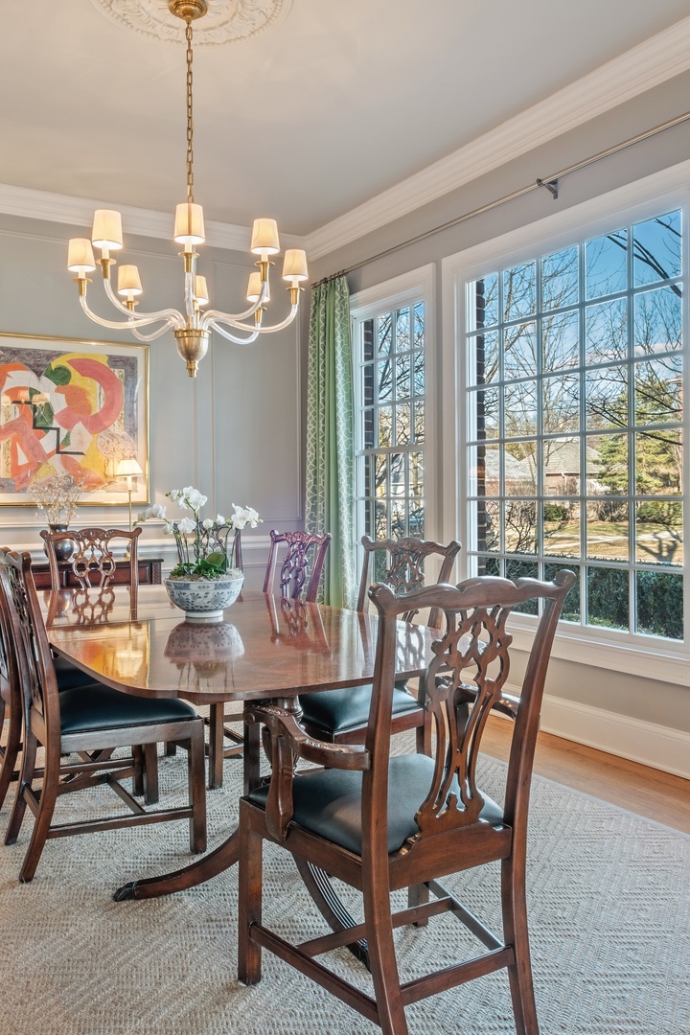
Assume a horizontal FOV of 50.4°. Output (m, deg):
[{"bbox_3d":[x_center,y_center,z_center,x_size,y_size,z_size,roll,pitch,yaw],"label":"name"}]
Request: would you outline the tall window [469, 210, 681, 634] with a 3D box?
[{"bbox_3d":[1.066,-0.406,3.647,0.089,1.841,1.307,-1,1,-35],"label":"tall window"}]

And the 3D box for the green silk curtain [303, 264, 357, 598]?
[{"bbox_3d":[-0.130,-0.281,5.162,0.158,2.742,0.535,-1,1,-35],"label":"green silk curtain"}]

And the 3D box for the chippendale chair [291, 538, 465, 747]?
[{"bbox_3d":[0.031,0.608,2.685,0.594,1.040,0.549,-1,1,-38],"label":"chippendale chair"}]

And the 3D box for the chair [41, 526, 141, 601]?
[{"bbox_3d":[-1.217,0.592,3.790,0.574,1.040,0.594,-1,1,-35],"label":"chair"}]

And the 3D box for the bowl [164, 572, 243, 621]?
[{"bbox_3d":[-0.551,0.306,2.872,0.314,0.153,0.314,0,1,0],"label":"bowl"}]

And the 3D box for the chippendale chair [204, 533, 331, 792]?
[{"bbox_3d":[-0.453,0.598,3.397,0.594,1.040,0.549,-1,1,-34],"label":"chippendale chair"}]

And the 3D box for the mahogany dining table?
[{"bbox_3d":[-0.577,0.755,2.829,1.198,0.742,2.416,-1,1,-35],"label":"mahogany dining table"}]

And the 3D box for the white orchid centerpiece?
[{"bbox_3d":[-0.560,0.057,2.862,0.446,0.371,0.346,0,1,0],"label":"white orchid centerpiece"}]

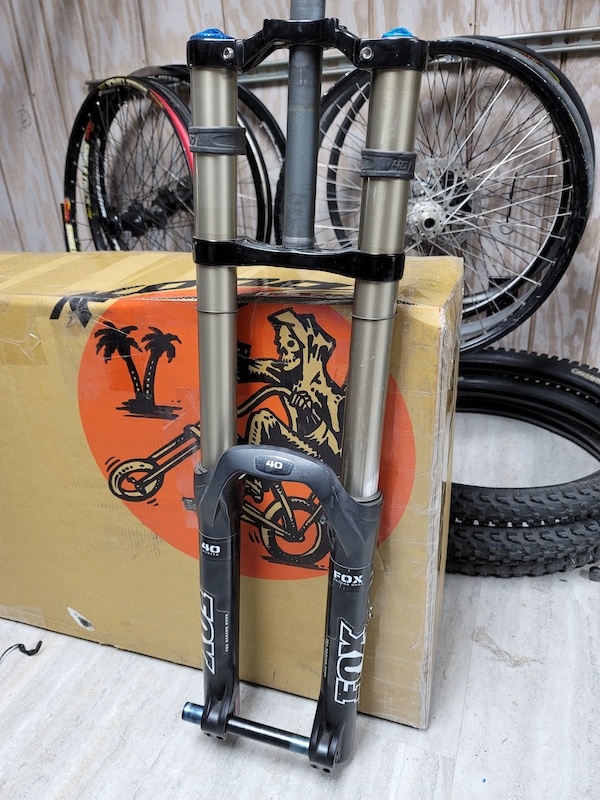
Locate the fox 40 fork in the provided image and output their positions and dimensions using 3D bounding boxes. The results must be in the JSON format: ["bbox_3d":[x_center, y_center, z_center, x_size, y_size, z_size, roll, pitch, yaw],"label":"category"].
[{"bbox_3d":[-0.020,0.076,0.619,0.222,0.835,0.114,8,23,13],"label":"fox 40 fork"}]

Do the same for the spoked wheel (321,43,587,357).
[{"bbox_3d":[0.240,-0.345,1.100,0.576,0.576,0.100,0,27,7],"label":"spoked wheel"}]

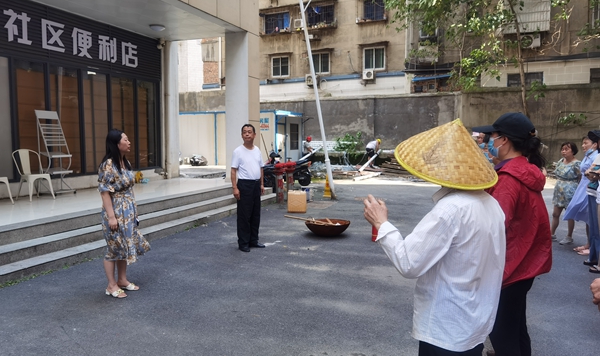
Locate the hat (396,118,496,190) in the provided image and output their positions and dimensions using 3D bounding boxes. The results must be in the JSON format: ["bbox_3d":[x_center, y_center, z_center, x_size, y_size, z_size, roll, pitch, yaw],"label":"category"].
[{"bbox_3d":[0.613,-0.146,1.881,0.420,0.200,0.420,-1,32,-17],"label":"hat"}]

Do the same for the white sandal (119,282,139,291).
[{"bbox_3d":[-1.771,1.114,4.818,0.225,0.075,0.085,0,5,5],"label":"white sandal"}]

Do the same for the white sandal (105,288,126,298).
[{"bbox_3d":[-1.818,1.130,4.628,0.225,0.075,0.085,2,5,24],"label":"white sandal"}]

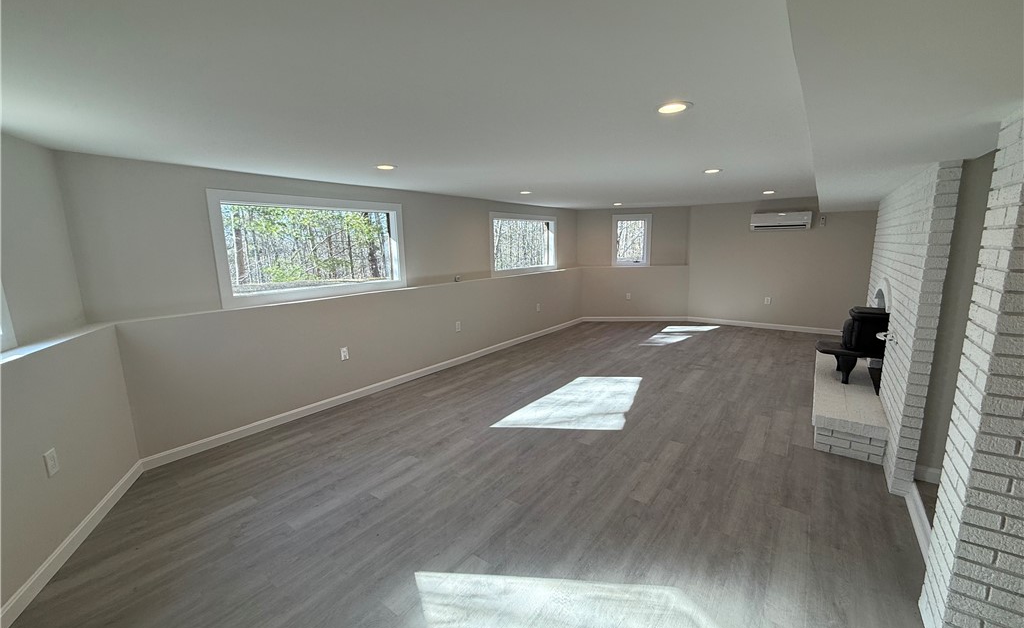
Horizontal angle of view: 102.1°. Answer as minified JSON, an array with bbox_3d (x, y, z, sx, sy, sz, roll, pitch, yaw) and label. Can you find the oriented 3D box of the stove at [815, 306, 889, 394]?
[{"bbox_3d":[3.168,0.285,3.795,0.590,0.650,0.540,6,12,37],"label":"stove"}]

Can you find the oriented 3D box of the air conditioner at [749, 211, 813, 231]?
[{"bbox_3d":[4.525,-1.553,6.960,0.845,0.280,0.205,6,12,37],"label":"air conditioner"}]

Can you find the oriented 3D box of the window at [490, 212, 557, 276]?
[{"bbox_3d":[0.217,-1.142,6.854,0.100,0.942,1.883,6,12,37],"label":"window"}]

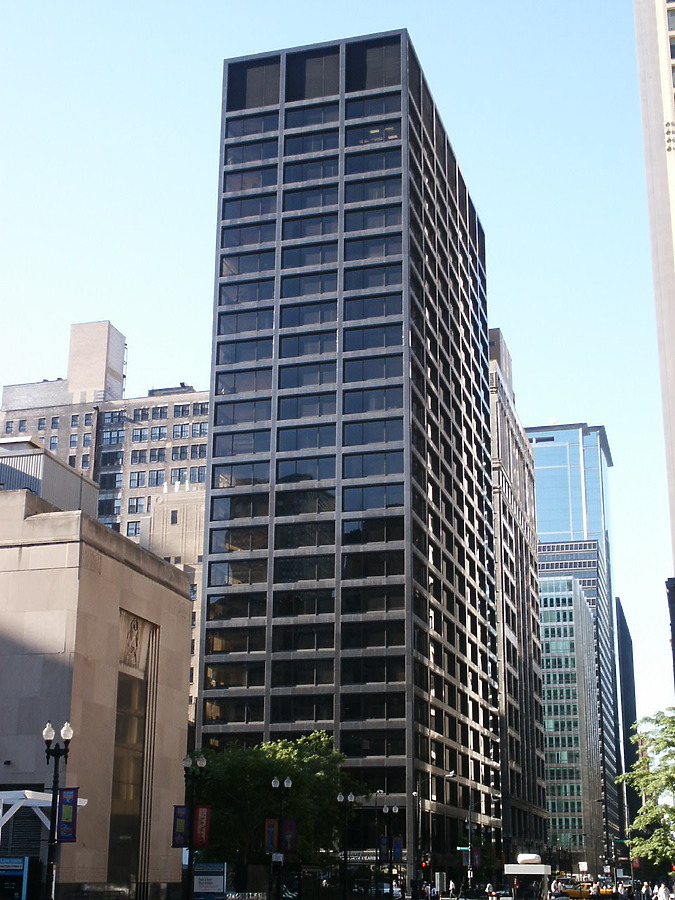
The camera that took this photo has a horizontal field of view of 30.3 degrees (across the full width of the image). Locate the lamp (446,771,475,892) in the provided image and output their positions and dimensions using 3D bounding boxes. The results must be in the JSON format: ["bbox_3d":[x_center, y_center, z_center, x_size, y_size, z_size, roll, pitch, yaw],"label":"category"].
[{"bbox_3d":[12.815,39.537,128.930,2.700,11.800,0.600,-5,-19,15],"label":"lamp"}]

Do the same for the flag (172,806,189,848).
[{"bbox_3d":[-7.674,18.403,61.000,0.780,2.100,0.060,-5,-19,15],"label":"flag"}]

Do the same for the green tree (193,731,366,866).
[{"bbox_3d":[-3.981,25.488,86.760,11.200,10.900,10.200,-5,-19,15],"label":"green tree"}]

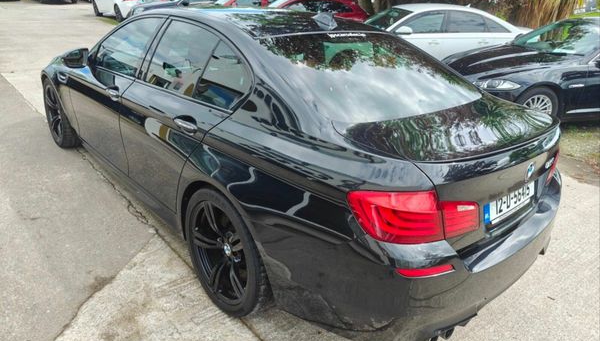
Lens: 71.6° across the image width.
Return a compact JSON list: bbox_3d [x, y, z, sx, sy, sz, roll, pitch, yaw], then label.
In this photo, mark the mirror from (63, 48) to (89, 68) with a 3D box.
[{"bbox_3d":[-1.664,-0.838,3.086,0.230,0.160,0.160,-15,30,-40],"label":"mirror"}]

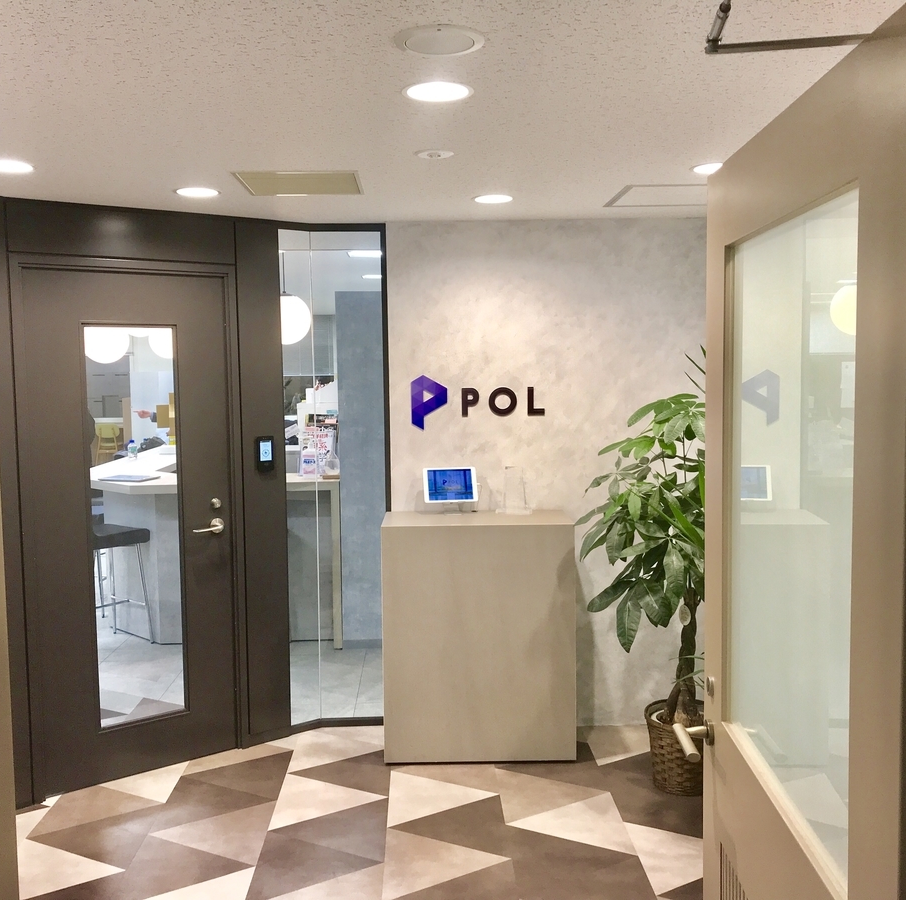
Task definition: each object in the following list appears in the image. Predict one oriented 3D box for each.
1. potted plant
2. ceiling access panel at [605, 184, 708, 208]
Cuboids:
[{"bbox_3d":[0.946,0.483,3.996,0.880,1.770,0.840,-1,4,-1],"label":"potted plant"},{"bbox_3d":[0.901,-1.034,3.959,0.476,0.025,0.476,-1,4,-1],"label":"ceiling access panel"}]

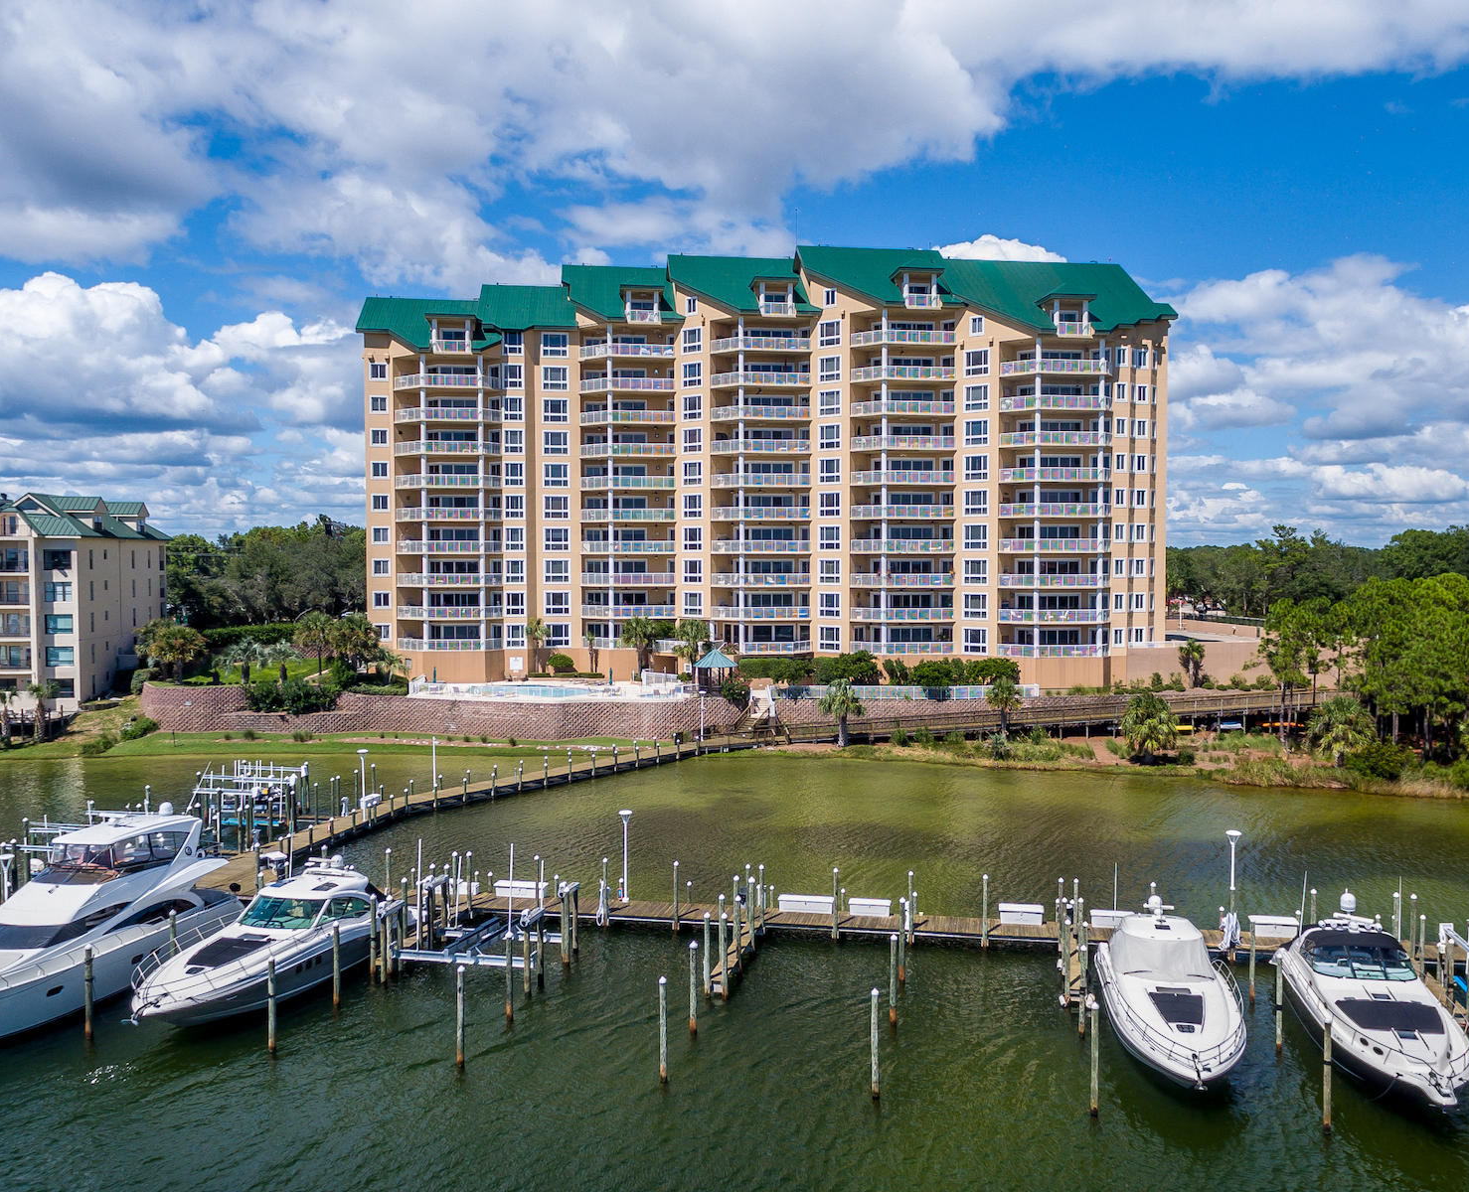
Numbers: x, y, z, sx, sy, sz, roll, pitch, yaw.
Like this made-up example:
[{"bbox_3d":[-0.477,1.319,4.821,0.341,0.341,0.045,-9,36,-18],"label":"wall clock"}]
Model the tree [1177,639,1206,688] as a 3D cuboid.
[{"bbox_3d":[38.903,5.773,84.600,2.500,4.170,2.500,0,2,0],"label":"tree"}]

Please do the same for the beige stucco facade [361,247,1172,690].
[{"bbox_3d":[2.536,-12.071,96.409,73.500,39.500,20.000,0,2,4],"label":"beige stucco facade"}]

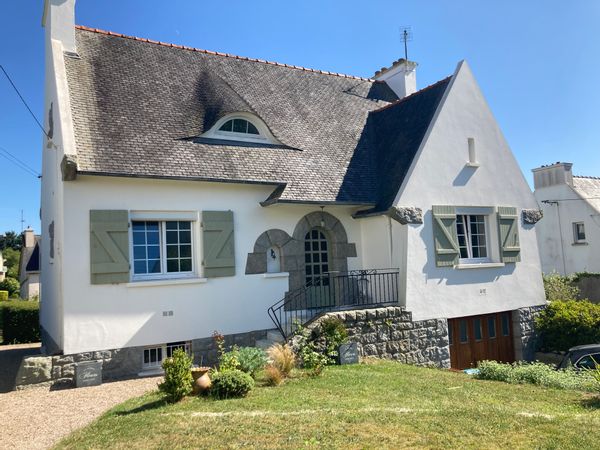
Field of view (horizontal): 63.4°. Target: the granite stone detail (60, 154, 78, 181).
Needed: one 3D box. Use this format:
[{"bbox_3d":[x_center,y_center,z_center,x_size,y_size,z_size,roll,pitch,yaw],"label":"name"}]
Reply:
[{"bbox_3d":[-4.218,-1.044,8.841,0.245,0.416,0.500,0,-6,-30],"label":"granite stone detail"}]

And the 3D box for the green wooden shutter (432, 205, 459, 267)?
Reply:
[{"bbox_3d":[3.425,0.264,11.340,0.758,1.424,0.050,0,-5,-32],"label":"green wooden shutter"}]

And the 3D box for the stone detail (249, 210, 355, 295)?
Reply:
[{"bbox_3d":[0.070,0.796,12.011,3.202,2.262,0.303,0,-5,-32],"label":"stone detail"}]

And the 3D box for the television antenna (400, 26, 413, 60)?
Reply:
[{"bbox_3d":[3.756,-6.337,17.036,0.420,1.200,0.550,-4,-5,14],"label":"television antenna"}]

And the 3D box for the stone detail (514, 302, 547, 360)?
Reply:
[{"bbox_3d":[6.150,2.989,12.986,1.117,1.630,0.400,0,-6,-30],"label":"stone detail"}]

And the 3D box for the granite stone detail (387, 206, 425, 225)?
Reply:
[{"bbox_3d":[2.341,-0.205,10.835,0.848,0.389,0.283,0,-5,-32],"label":"granite stone detail"}]

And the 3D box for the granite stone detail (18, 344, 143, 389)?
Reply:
[{"bbox_3d":[-3.947,2.585,8.878,2.170,0.628,0.350,0,-6,-30],"label":"granite stone detail"}]

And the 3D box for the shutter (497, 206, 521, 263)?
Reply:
[{"bbox_3d":[5.470,0.261,12.647,0.740,1.430,0.060,0,-6,-30],"label":"shutter"}]

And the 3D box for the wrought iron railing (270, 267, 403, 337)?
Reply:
[{"bbox_3d":[0.848,1.625,10.322,3.397,1.244,0.080,0,-6,-30],"label":"wrought iron railing"}]

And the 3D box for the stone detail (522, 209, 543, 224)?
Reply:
[{"bbox_3d":[6.254,-0.216,13.245,0.869,0.374,0.283,0,-5,-32],"label":"stone detail"}]

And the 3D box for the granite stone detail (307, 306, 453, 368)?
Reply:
[{"bbox_3d":[1.601,2.476,10.253,3.939,1.495,0.404,0,-5,-32],"label":"granite stone detail"}]

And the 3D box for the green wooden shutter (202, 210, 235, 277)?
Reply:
[{"bbox_3d":[-1.709,0.395,10.315,0.684,1.385,0.060,0,-6,-30],"label":"green wooden shutter"}]

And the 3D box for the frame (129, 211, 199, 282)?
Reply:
[{"bbox_3d":[-2.859,0.438,10.227,1.454,1.434,0.152,0,-5,-32],"label":"frame"}]

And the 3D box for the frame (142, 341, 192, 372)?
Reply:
[{"bbox_3d":[-2.623,2.586,9.666,0.974,0.467,0.100,0,-6,-30],"label":"frame"}]

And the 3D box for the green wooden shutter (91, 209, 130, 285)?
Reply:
[{"bbox_3d":[-3.708,0.429,9.526,0.717,1.439,0.051,0,-5,-32],"label":"green wooden shutter"}]

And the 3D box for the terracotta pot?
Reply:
[{"bbox_3d":[-1.568,2.451,7.649,0.313,0.424,0.313,-3,-4,0],"label":"terracotta pot"}]

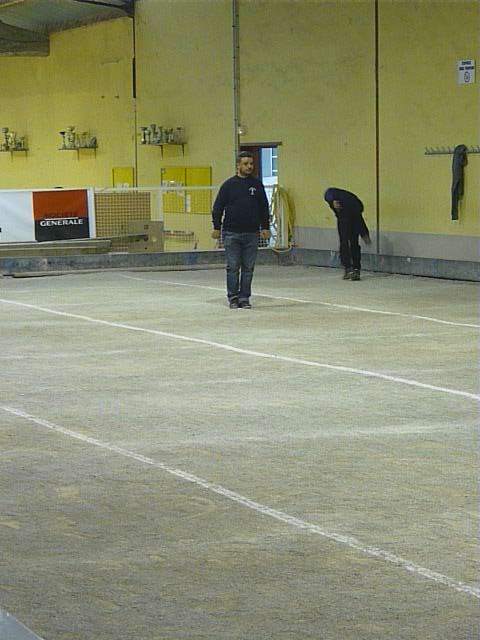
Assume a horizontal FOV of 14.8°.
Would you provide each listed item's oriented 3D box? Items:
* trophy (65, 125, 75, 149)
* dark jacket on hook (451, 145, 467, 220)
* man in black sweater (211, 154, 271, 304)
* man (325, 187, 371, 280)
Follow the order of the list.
[{"bbox_3d":[-3.640,-3.900,39.500,0.200,0.460,0.210,-3,5,-24],"label":"trophy"},{"bbox_3d":[2.980,-1.870,25.170,0.160,1.040,0.280,-3,5,-24],"label":"dark jacket on hook"},{"bbox_3d":[0.017,-1.037,21.030,0.640,1.760,0.400,-1,5,-7],"label":"man in black sweater"},{"bbox_3d":[1.500,-1.200,25.860,0.560,1.290,0.720,4,6,43],"label":"man"}]

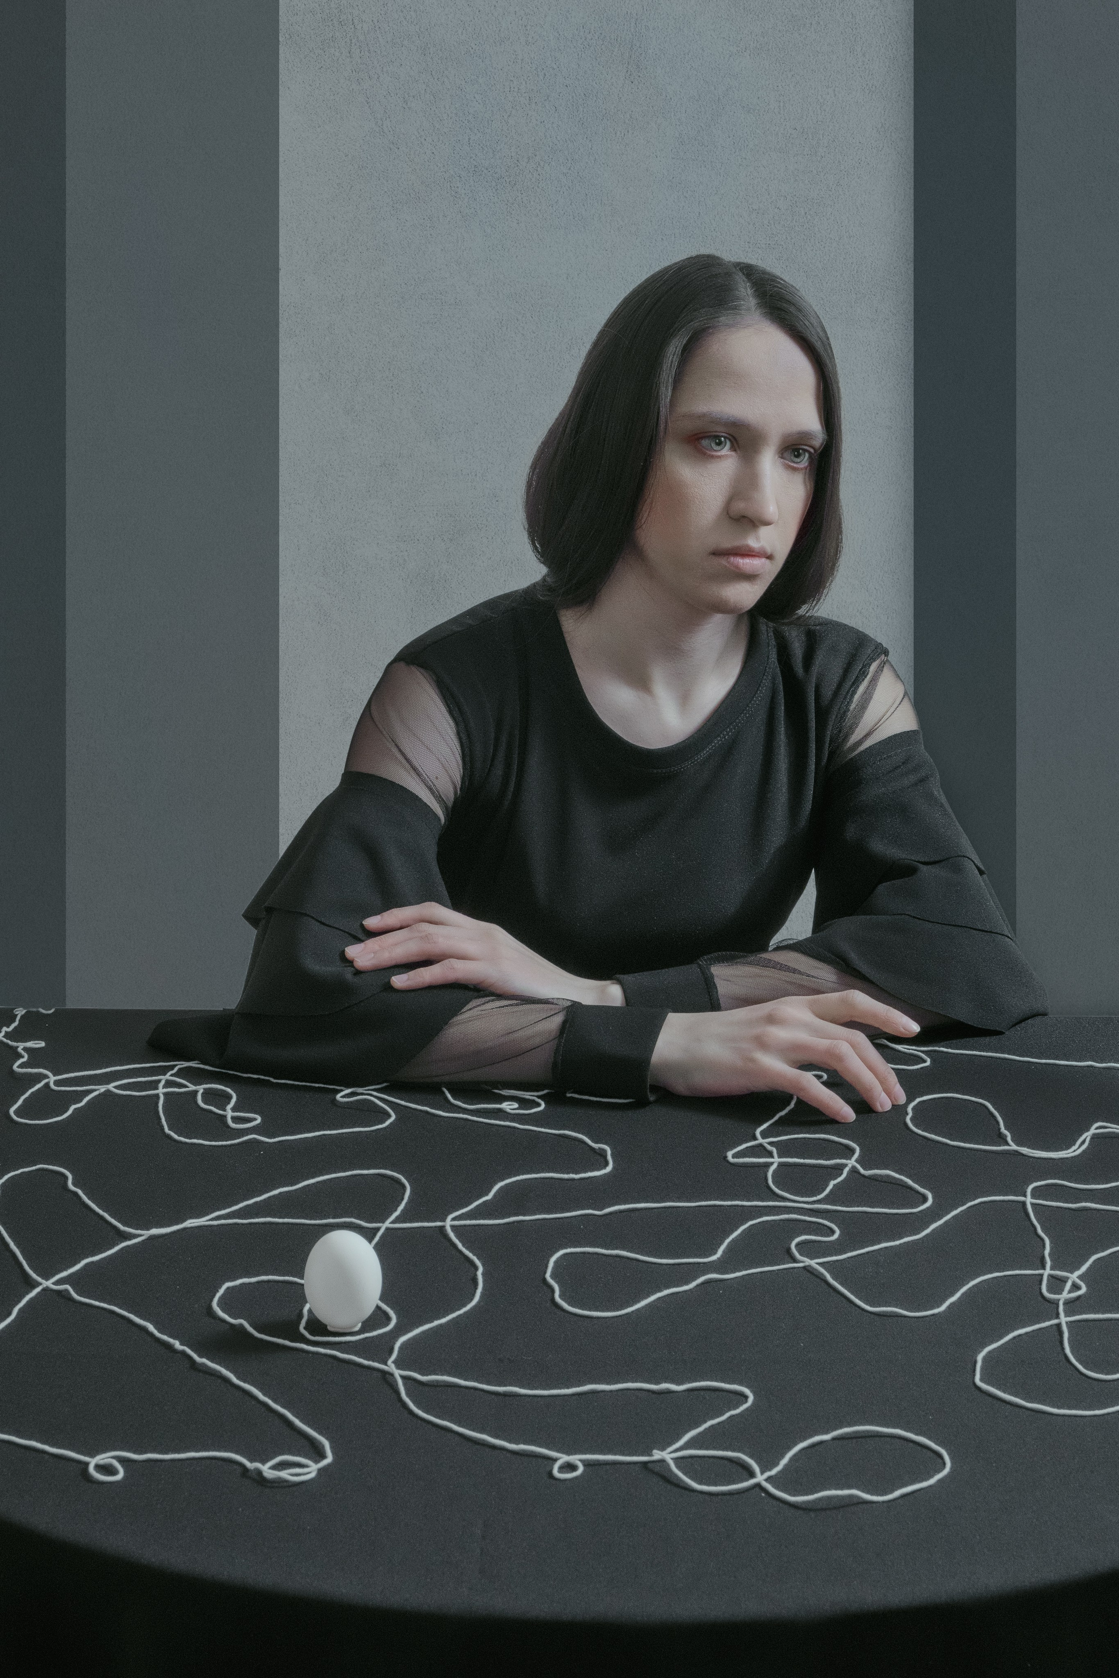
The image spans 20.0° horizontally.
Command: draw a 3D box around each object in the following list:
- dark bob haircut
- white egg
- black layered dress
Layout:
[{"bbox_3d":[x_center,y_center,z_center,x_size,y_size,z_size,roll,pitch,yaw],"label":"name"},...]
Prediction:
[{"bbox_3d":[0.087,-0.281,2.220,0.210,0.250,0.220,-3,15,-29],"label":"dark bob haircut"},{"bbox_3d":[-0.124,0.254,1.820,0.044,0.059,0.044,0,16,0],"label":"white egg"},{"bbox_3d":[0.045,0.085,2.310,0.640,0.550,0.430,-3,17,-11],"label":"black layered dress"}]

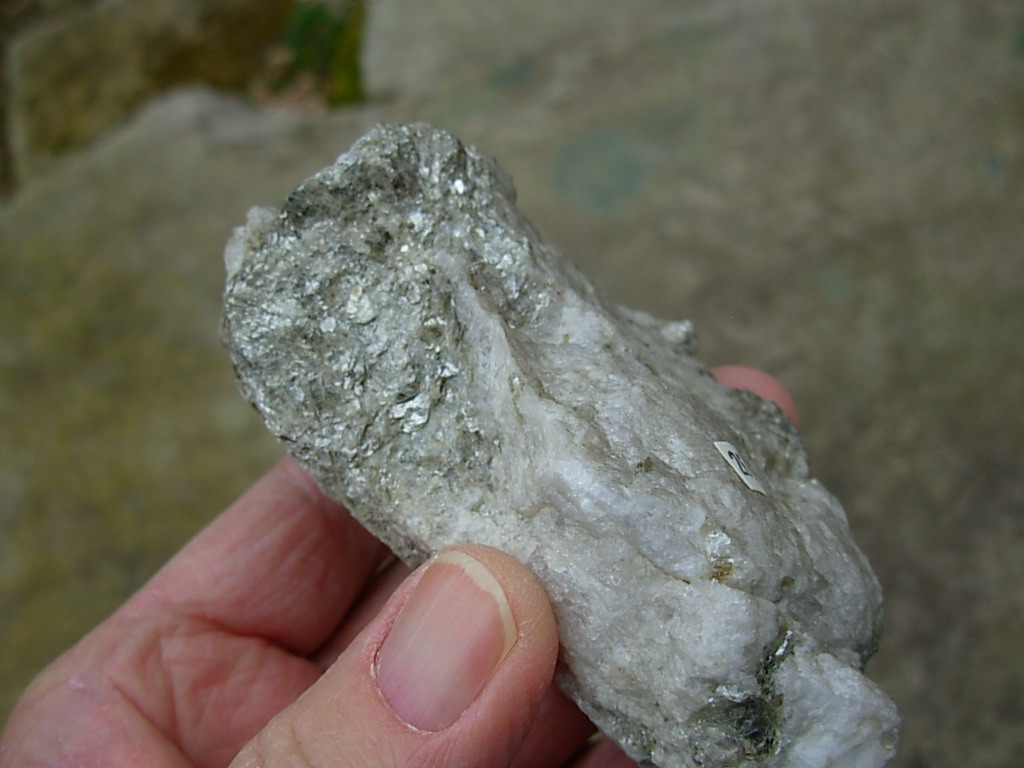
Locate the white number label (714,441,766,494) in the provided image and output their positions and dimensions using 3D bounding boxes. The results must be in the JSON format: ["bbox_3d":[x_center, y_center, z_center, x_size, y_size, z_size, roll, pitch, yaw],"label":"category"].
[{"bbox_3d":[0.030,0.011,0.149,0.008,0.001,0.006,54,19,21],"label":"white number label"}]

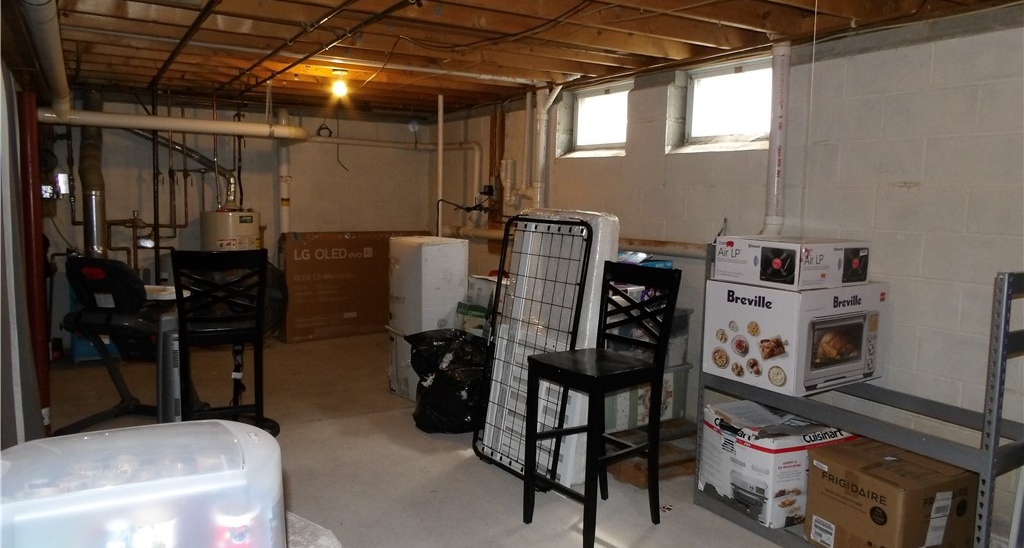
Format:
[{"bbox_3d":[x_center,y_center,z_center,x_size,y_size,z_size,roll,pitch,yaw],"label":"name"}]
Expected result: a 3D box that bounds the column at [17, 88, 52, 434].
[{"bbox_3d":[-2.636,-0.042,3.925,0.105,1.930,0.105,-3,7,-32],"label":"column"}]

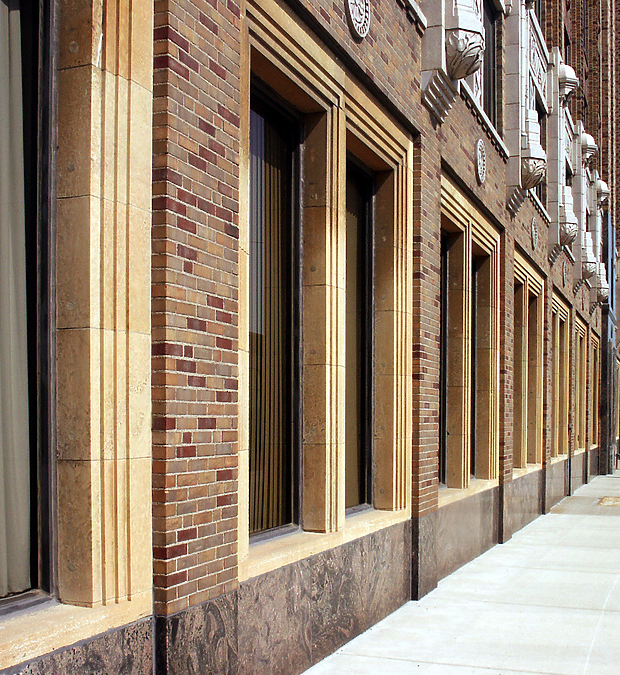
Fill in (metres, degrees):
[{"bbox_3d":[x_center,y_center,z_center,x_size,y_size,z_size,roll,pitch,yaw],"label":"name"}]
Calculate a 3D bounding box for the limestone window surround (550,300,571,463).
[{"bbox_3d":[5.365,0.863,20.083,0.300,3.530,3.700,-2,-5,22],"label":"limestone window surround"}]

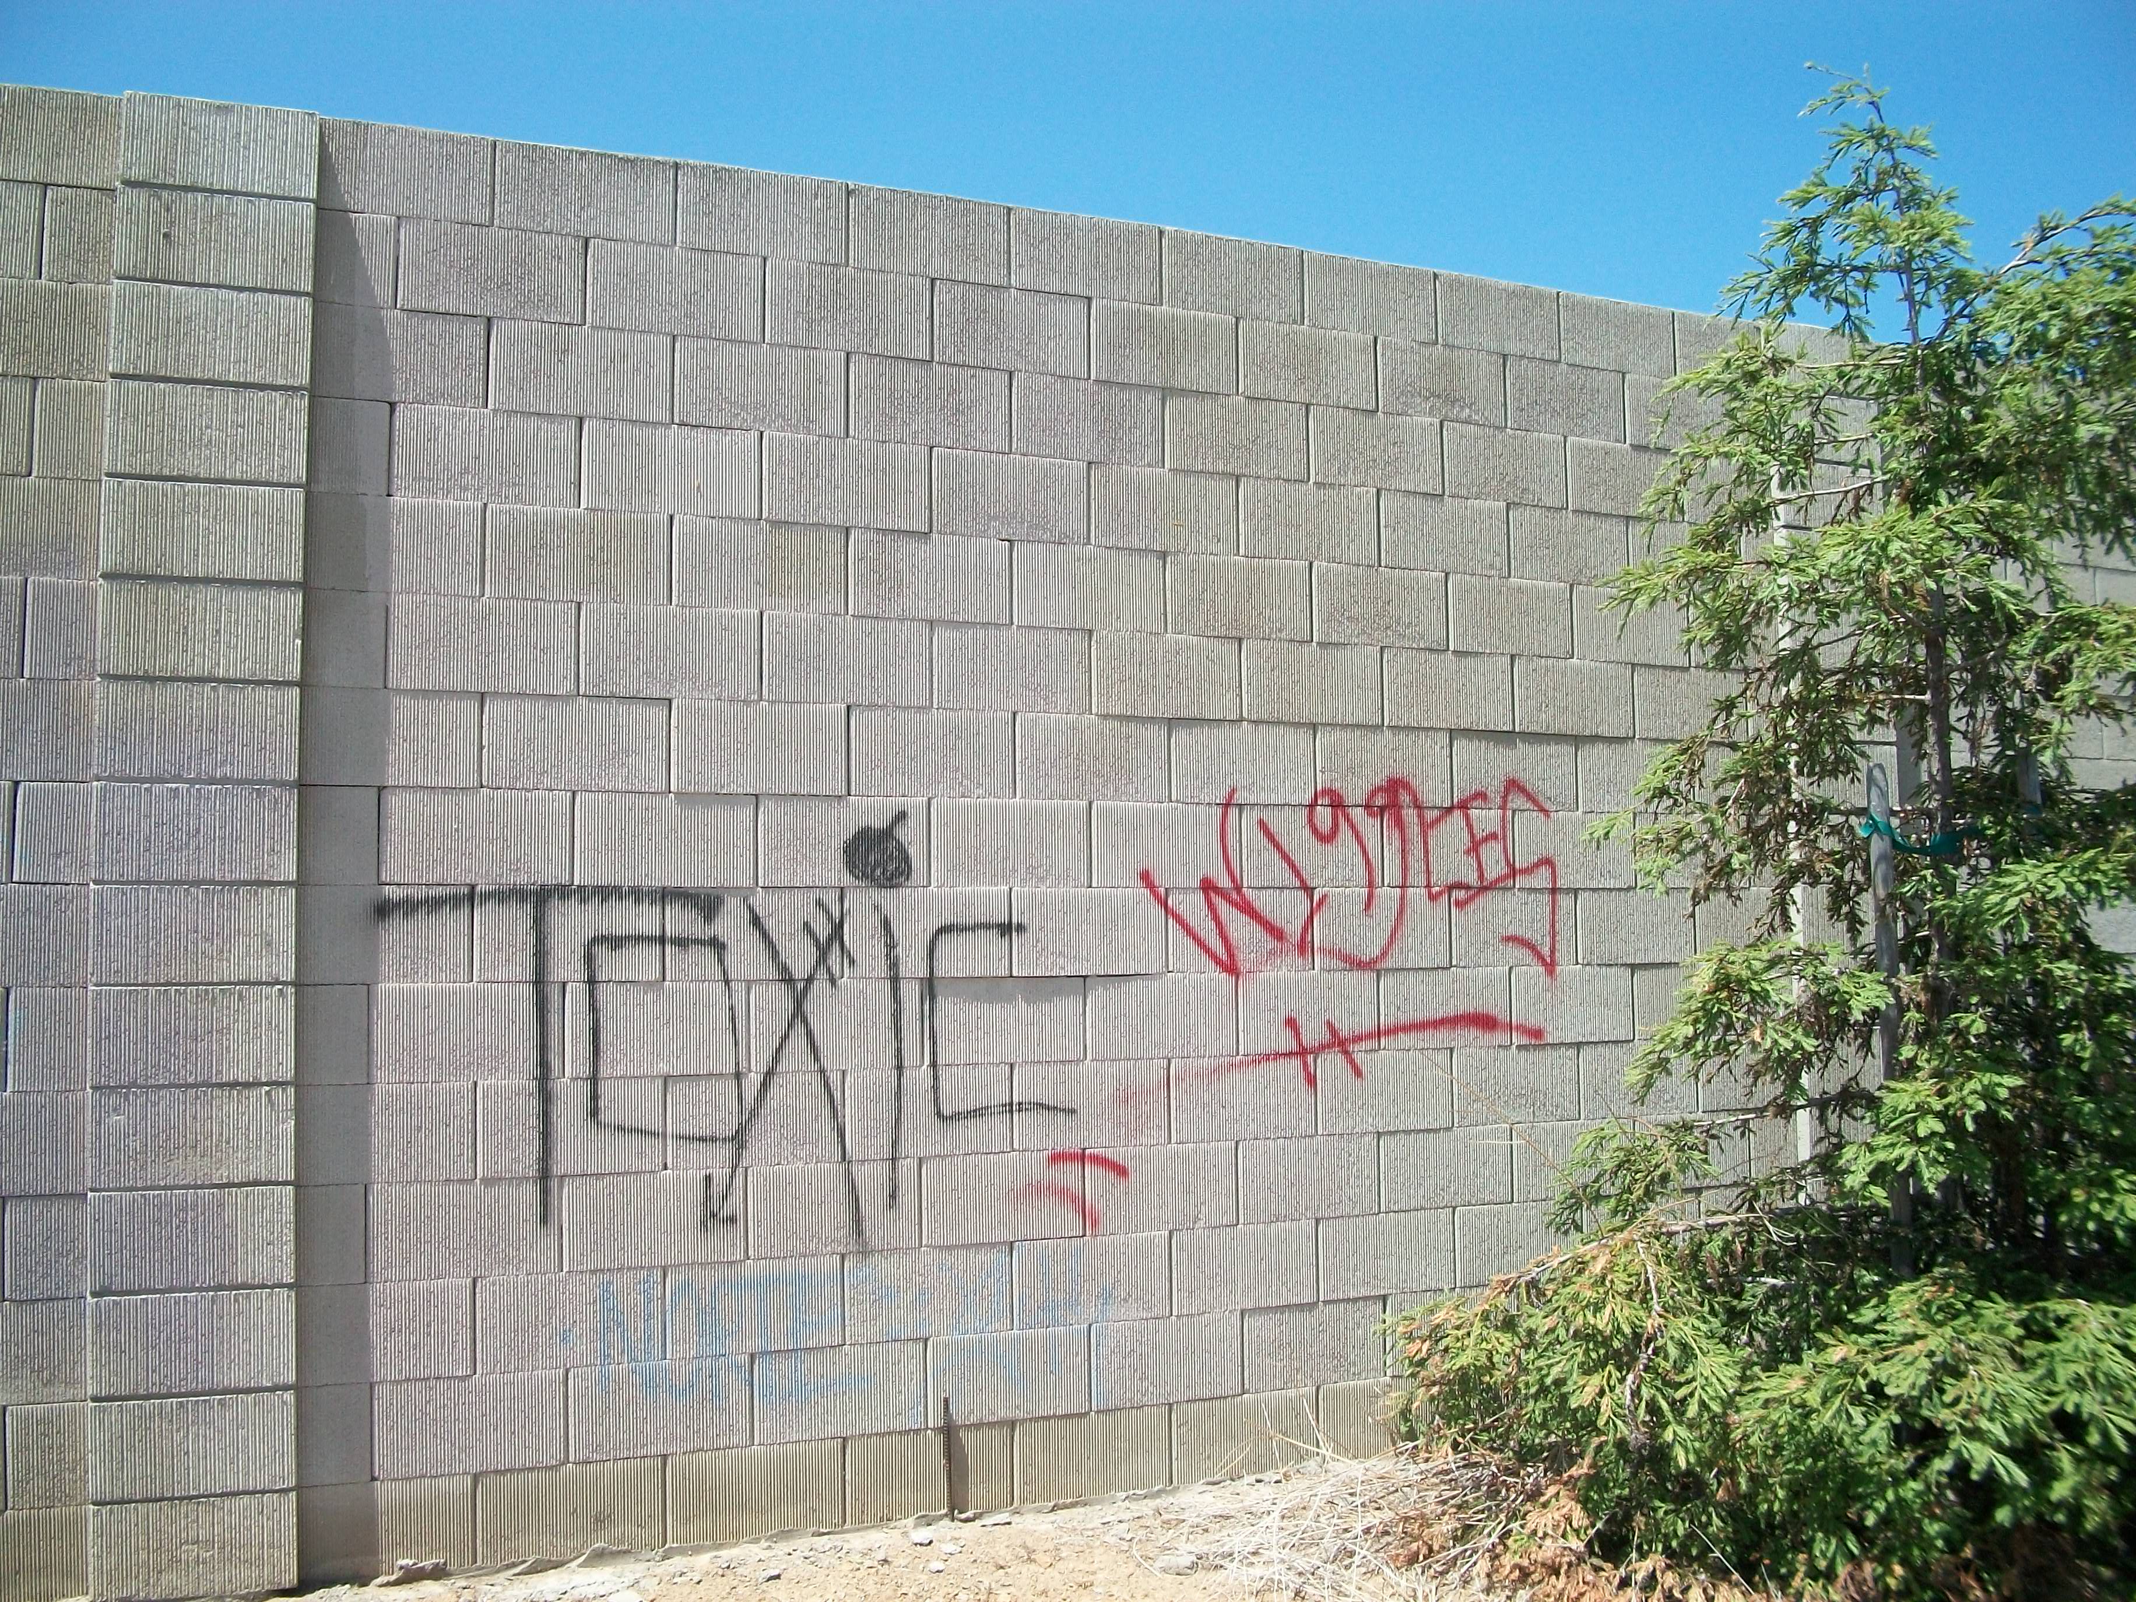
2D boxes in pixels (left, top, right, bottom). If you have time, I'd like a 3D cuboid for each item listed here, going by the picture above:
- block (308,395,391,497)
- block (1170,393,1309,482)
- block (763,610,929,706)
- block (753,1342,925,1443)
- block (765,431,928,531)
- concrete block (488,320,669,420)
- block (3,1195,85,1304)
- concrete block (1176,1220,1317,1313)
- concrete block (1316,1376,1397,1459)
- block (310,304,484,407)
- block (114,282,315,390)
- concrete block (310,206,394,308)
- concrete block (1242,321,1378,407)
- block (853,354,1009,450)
[{"bbox_3d":[-1.522,-0.722,4.121,0.187,0.198,0.170,1,-4,-24],"label":"block"},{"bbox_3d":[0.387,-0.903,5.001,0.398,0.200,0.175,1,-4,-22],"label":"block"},{"bbox_3d":[-0.537,-0.318,4.539,0.395,0.195,0.175,1,-3,-24],"label":"block"},{"bbox_3d":[-0.534,1.318,4.475,0.400,0.197,0.170,1,-4,-23],"label":"block"},{"bbox_3d":[-0.535,-0.722,4.625,0.397,0.196,0.180,1,-4,-23],"label":"block"},{"bbox_3d":[-1.097,-0.932,4.404,0.397,0.196,0.180,1,-4,-23],"label":"concrete block"},{"bbox_3d":[-1.956,0.854,3.844,0.180,0.198,0.170,1,-4,-24],"label":"block"},{"bbox_3d":[0.390,1.126,4.827,0.395,0.197,0.180,1,-4,-22],"label":"concrete block"},{"bbox_3d":[0.765,1.530,4.987,0.398,0.198,0.170,1,-4,-24],"label":"concrete block"},{"bbox_3d":[-1.453,-0.933,4.253,0.385,0.196,0.180,1,-4,-23],"label":"block"},{"bbox_3d":[-1.758,-0.932,4.055,0.385,0.197,0.200,1,-4,-23],"label":"block"},{"bbox_3d":[-1.530,-1.125,4.194,0.200,0.197,0.180,1,-4,-22],"label":"concrete block"},{"bbox_3d":[0.583,-1.102,5.119,0.397,0.196,0.180,1,-4,-23],"label":"concrete block"},{"bbox_3d":[-0.349,-0.922,4.678,0.397,0.197,0.170,1,-4,-23],"label":"block"}]

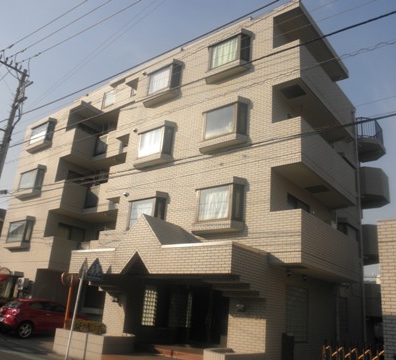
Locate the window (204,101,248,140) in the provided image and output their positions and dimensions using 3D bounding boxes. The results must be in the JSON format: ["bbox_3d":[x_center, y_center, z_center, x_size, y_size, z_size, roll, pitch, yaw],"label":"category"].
[{"bbox_3d":[0.875,-1.770,12.492,1.360,1.070,0.470,-11,-24,38],"label":"window"}]

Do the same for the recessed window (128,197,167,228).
[{"bbox_3d":[-1.821,1.215,13.471,1.350,1.070,0.500,-10,-22,37],"label":"recessed window"}]

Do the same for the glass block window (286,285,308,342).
[{"bbox_3d":[2.891,3.967,11.514,0.160,1.530,1.470,-10,-22,37],"label":"glass block window"}]

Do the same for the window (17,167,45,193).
[{"bbox_3d":[-8.710,0.080,20.322,1.680,1.070,0.450,-10,-22,37],"label":"window"}]

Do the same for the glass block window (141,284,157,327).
[{"bbox_3d":[-1.662,4.349,13.472,0.120,1.350,0.620,-11,-24,38],"label":"glass block window"}]

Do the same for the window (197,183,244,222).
[{"bbox_3d":[0.608,0.751,11.627,1.360,1.050,0.500,-10,-22,37],"label":"window"}]

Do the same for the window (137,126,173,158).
[{"bbox_3d":[-1.579,-1.313,14.438,1.350,1.060,0.470,-11,-24,38],"label":"window"}]

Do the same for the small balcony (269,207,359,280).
[{"bbox_3d":[3.813,2.197,12.128,1.000,1.450,4.980,-10,-22,37],"label":"small balcony"}]

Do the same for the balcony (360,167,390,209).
[{"bbox_3d":[8.403,0.438,18.687,1.300,1.320,2.400,-11,-24,38],"label":"balcony"}]

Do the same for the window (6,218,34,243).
[{"bbox_3d":[-8.888,2.637,19.503,1.680,1.070,0.450,-10,-22,37],"label":"window"}]

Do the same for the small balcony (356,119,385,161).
[{"bbox_3d":[8.636,-2.078,19.674,1.300,1.300,2.400,-11,-24,38],"label":"small balcony"}]

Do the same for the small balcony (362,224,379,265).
[{"bbox_3d":[7.978,3.013,18.094,1.950,1.340,2.700,-10,-22,37],"label":"small balcony"}]

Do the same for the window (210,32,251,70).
[{"bbox_3d":[1.064,-4.324,13.408,1.350,1.050,0.450,-11,-24,38],"label":"window"}]

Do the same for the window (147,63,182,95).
[{"bbox_3d":[-1.309,-3.807,15.246,1.320,1.070,0.470,-11,-24,38],"label":"window"}]

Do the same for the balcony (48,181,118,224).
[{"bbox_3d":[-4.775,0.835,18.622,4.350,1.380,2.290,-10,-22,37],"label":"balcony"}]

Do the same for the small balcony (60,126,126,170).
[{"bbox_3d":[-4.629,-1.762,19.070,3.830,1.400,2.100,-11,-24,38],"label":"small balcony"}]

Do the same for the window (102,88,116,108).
[{"bbox_3d":[-4.652,-4.227,20.434,0.985,1.030,0.150,-11,-24,38],"label":"window"}]

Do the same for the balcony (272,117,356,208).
[{"bbox_3d":[3.990,-0.364,12.948,1.000,1.420,4.980,-10,-22,37],"label":"balcony"}]

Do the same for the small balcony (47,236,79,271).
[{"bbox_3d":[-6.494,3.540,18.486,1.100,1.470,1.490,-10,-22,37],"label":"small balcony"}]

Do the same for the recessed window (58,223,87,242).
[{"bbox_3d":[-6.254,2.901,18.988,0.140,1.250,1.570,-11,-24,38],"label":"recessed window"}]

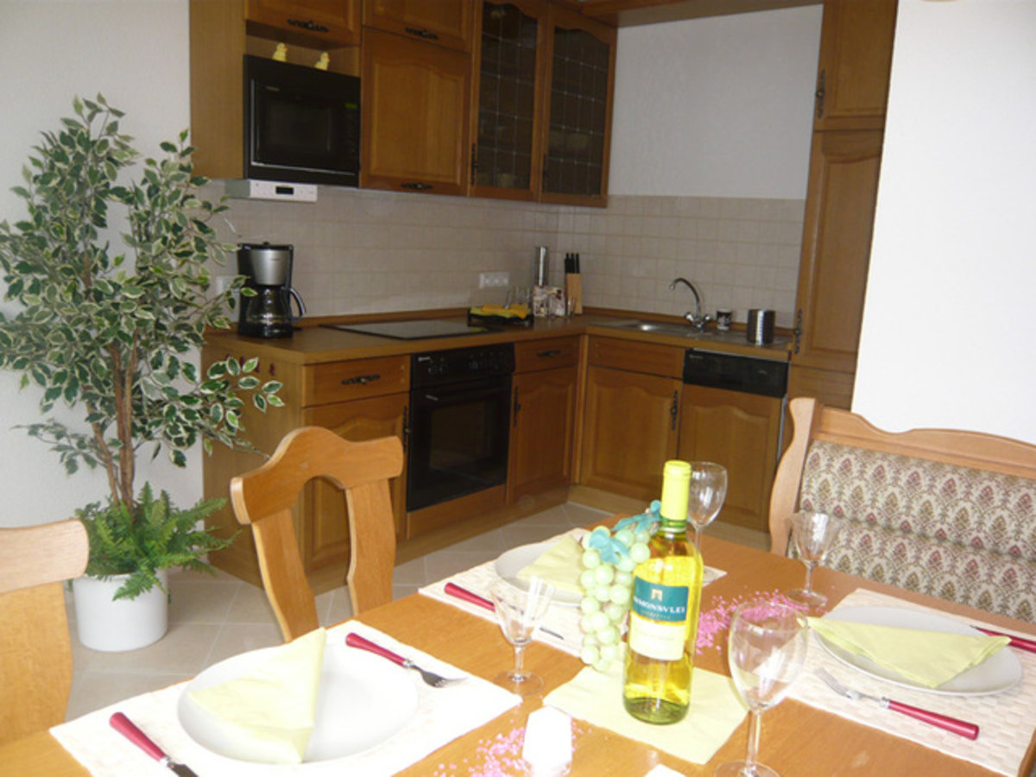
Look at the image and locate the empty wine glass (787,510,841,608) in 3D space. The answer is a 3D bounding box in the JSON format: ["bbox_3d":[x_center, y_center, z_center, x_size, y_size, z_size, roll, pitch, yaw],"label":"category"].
[{"bbox_3d":[0.448,0.260,1.277,0.076,0.128,0.076,7,11,20],"label":"empty wine glass"}]

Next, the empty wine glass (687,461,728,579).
[{"bbox_3d":[0.299,0.212,1.372,0.079,0.175,0.079,5,10,13],"label":"empty wine glass"}]

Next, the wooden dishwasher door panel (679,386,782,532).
[{"bbox_3d":[0.873,0.281,3.494,0.452,0.550,0.025,11,14,40],"label":"wooden dishwasher door panel"}]

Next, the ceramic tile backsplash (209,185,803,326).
[{"bbox_3d":[0.171,-0.532,3.327,1.553,0.595,2.169,11,13,37],"label":"ceramic tile backsplash"}]

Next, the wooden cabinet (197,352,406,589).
[{"bbox_3d":[-0.777,0.263,3.104,0.565,0.832,0.481,11,13,37],"label":"wooden cabinet"}]

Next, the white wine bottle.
[{"bbox_3d":[0.168,0.224,0.936,0.076,0.291,0.076,8,11,26],"label":"white wine bottle"}]

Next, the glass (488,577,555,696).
[{"bbox_3d":[0.006,0.291,0.990,0.075,0.124,0.075,3,10,1],"label":"glass"}]

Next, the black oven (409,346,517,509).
[{"bbox_3d":[-0.427,0.101,3.497,0.545,0.606,0.597,11,13,37],"label":"black oven"}]

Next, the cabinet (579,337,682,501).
[{"bbox_3d":[0.669,0.114,4.041,0.536,0.723,0.565,11,13,37],"label":"cabinet"}]

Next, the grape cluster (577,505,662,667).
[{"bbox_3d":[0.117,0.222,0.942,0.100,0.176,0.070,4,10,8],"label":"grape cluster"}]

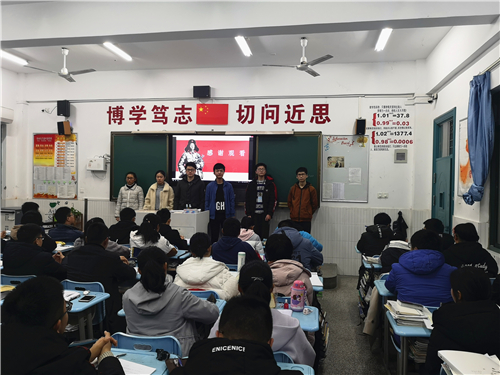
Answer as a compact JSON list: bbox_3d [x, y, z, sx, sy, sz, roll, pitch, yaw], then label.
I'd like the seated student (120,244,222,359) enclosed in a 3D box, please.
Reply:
[{"bbox_3d":[-0.445,0.940,2.336,0.550,1.220,0.660,1,0,10],"label":"seated student"}]

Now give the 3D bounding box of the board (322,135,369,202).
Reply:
[{"bbox_3d":[1.681,-0.335,6.885,0.810,1.190,0.030,1,0,10],"label":"board"}]

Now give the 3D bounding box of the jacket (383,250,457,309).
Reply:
[{"bbox_3d":[1.168,0.751,2.735,0.520,0.660,0.480,1,1,11],"label":"jacket"}]

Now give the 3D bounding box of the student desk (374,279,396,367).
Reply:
[{"bbox_3d":[1.336,1.198,3.177,0.600,0.760,0.420,1,0,10],"label":"student desk"}]

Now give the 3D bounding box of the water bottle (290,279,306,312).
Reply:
[{"bbox_3d":[0.336,0.760,2.720,0.090,0.205,0.085,1,1,7],"label":"water bottle"}]

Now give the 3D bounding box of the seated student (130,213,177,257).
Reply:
[{"bbox_3d":[-1.051,0.885,4.140,0.520,1.220,0.660,1,1,11],"label":"seated student"}]

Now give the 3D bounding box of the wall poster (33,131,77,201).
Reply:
[{"bbox_3d":[-3.944,-0.432,7.890,1.000,1.340,0.025,1,0,10],"label":"wall poster"}]

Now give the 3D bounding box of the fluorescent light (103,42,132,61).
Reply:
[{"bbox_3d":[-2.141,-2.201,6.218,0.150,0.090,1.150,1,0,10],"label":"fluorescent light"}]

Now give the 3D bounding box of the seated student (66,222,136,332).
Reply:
[{"bbox_3d":[-1.323,0.953,3.546,0.540,1.240,0.660,1,1,10],"label":"seated student"}]

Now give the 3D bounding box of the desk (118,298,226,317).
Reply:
[{"bbox_3d":[-0.482,1.153,2.521,0.610,0.750,0.430,1,1,11],"label":"desk"}]

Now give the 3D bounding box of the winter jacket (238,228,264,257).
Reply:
[{"bbox_3d":[0.007,0.817,5.119,0.460,0.580,0.380,1,1,10],"label":"winter jacket"}]

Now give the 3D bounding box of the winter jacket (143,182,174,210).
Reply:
[{"bbox_3d":[-1.618,0.202,6.933,0.520,0.600,0.290,1,1,10],"label":"winter jacket"}]

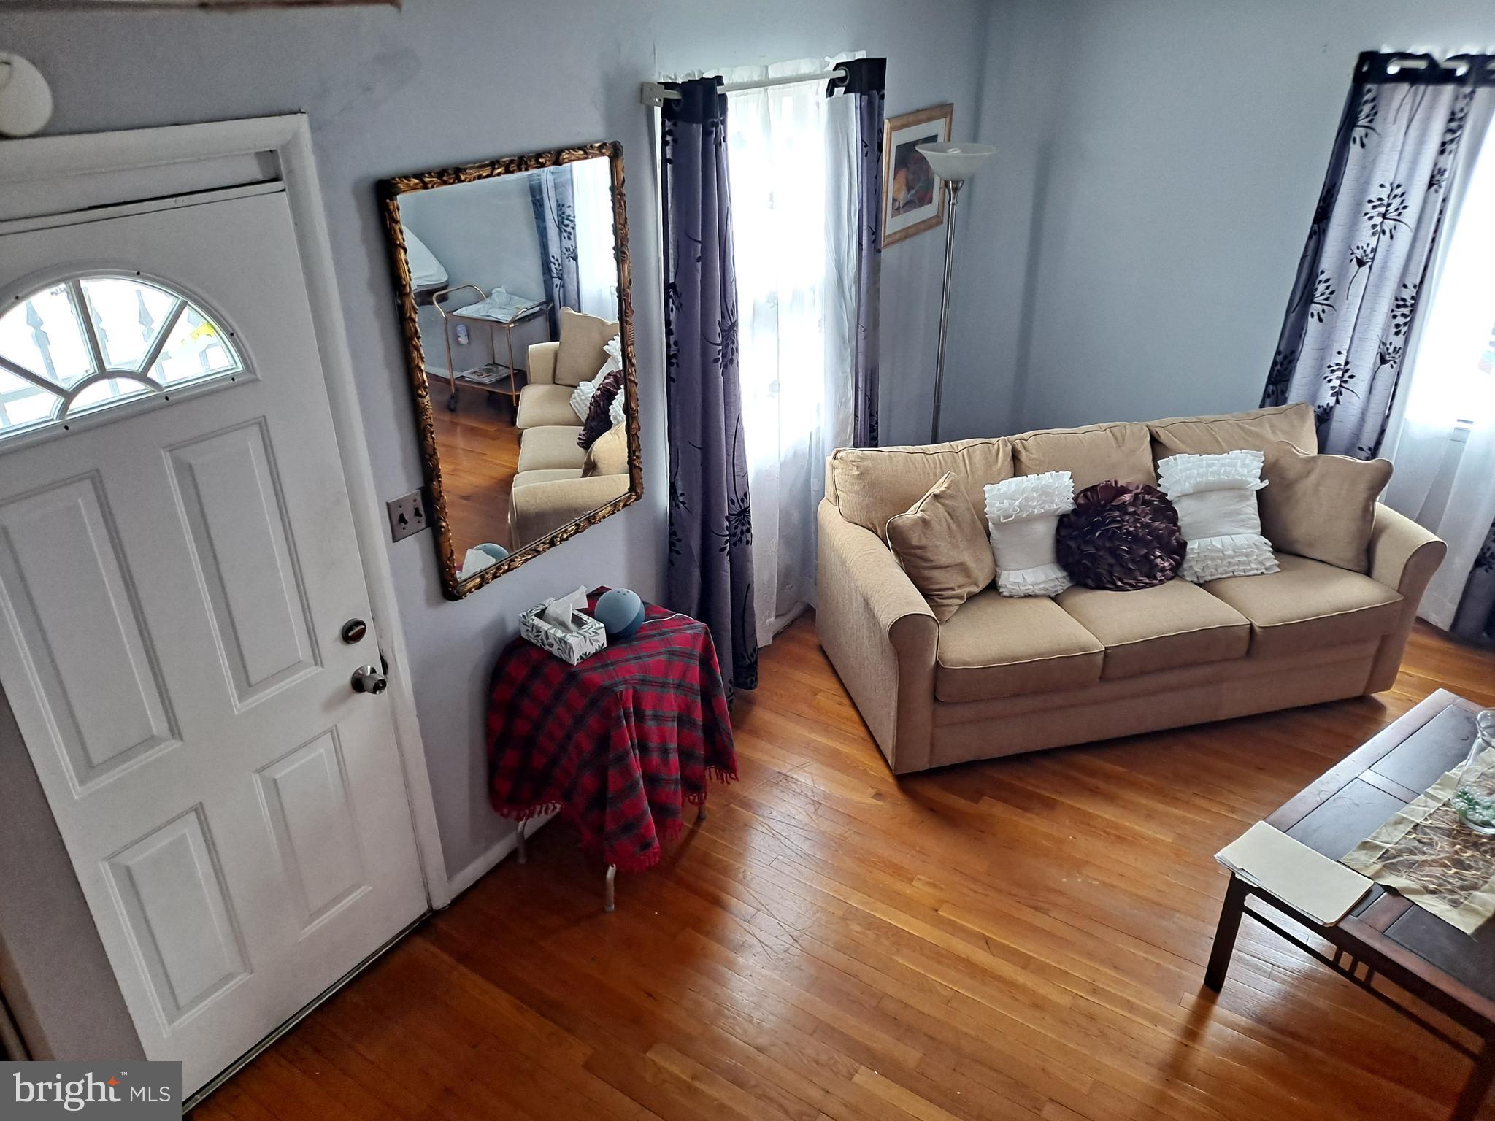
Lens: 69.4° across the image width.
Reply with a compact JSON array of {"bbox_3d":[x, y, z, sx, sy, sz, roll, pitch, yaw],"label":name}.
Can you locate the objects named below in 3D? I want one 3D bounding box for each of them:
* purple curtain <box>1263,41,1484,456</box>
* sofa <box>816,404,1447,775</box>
[{"bbox_3d":[2.267,-0.771,4.175,0.460,2.150,0.140,18,33,31],"label":"purple curtain"},{"bbox_3d":[1.358,0.041,4.058,2.090,0.910,0.910,-7,29,-12],"label":"sofa"}]

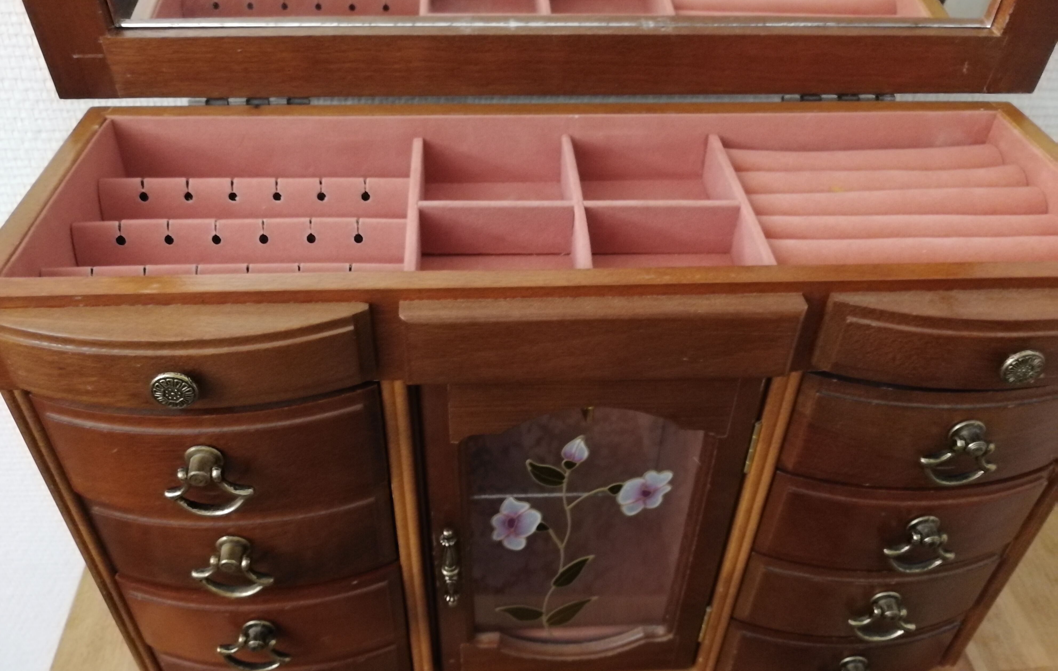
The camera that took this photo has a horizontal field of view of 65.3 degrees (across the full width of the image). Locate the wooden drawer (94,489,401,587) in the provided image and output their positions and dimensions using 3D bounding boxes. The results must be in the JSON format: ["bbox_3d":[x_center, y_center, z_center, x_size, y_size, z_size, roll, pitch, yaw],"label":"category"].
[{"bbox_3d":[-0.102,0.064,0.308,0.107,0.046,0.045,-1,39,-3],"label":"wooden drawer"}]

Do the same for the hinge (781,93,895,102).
[{"bbox_3d":[0.125,-0.096,0.333,0.047,0.005,0.005,-1,39,-3],"label":"hinge"}]

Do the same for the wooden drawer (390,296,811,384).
[{"bbox_3d":[0.021,0.001,0.241,0.115,0.027,0.012,-1,39,-3],"label":"wooden drawer"}]

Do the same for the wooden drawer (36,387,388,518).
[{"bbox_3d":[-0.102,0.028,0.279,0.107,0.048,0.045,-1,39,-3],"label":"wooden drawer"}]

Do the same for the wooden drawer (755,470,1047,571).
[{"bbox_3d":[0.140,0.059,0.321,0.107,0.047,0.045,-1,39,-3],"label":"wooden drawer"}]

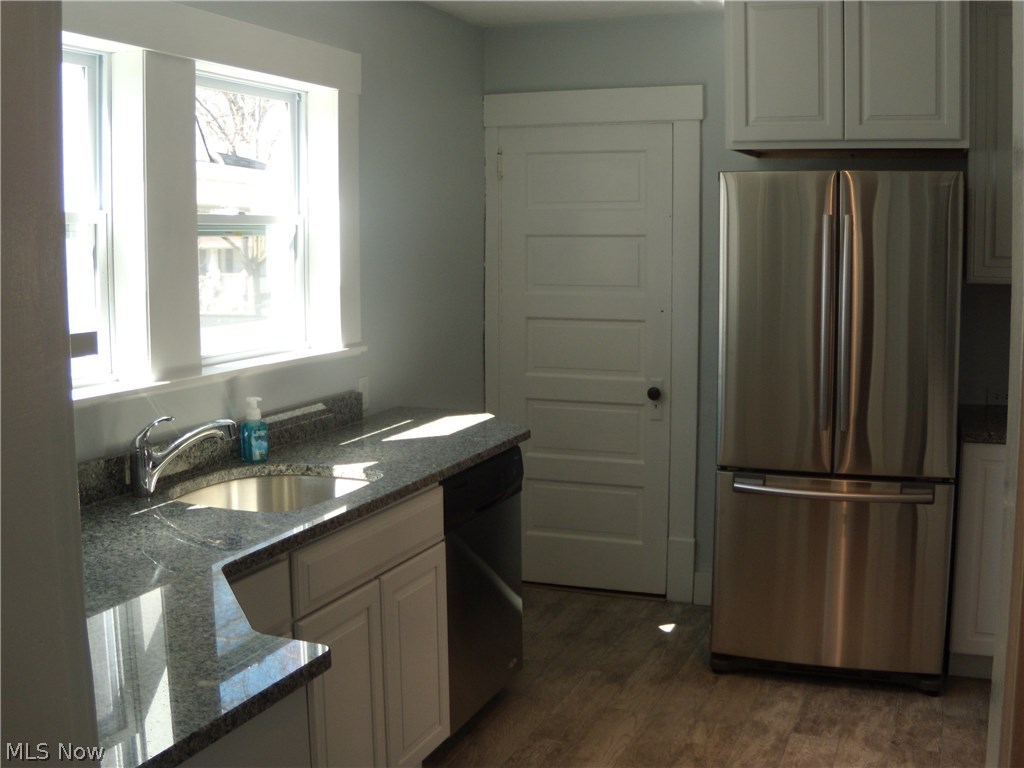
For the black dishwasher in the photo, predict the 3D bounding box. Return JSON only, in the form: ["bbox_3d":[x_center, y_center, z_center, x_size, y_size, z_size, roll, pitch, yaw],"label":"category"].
[{"bbox_3d":[-0.339,0.656,3.458,0.605,0.845,0.585,3,8,22],"label":"black dishwasher"}]

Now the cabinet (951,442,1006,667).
[{"bbox_3d":[1.828,0.578,3.904,0.430,0.846,0.600,2,8,18],"label":"cabinet"}]

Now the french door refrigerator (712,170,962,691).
[{"bbox_3d":[1.184,0.141,3.954,0.765,1.765,0.780,2,8,17],"label":"french door refrigerator"}]

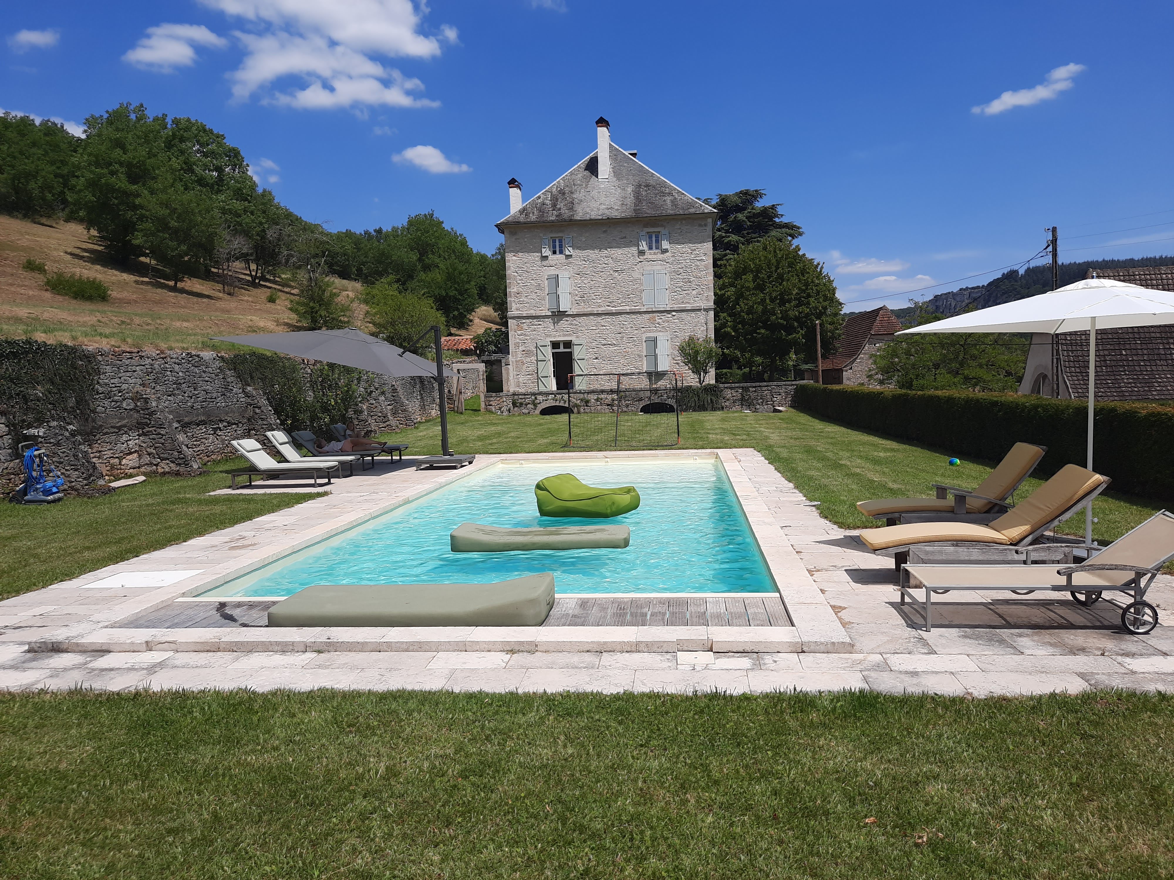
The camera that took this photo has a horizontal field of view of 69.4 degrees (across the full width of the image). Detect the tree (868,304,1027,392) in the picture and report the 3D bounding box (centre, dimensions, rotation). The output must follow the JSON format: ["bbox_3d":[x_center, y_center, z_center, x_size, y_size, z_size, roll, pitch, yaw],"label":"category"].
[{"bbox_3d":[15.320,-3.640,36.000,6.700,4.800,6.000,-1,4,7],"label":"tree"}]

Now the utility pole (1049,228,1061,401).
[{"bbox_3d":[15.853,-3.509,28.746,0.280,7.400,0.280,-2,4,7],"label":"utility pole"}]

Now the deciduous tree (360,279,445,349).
[{"bbox_3d":[-9.810,-6.500,45.000,4.400,4.200,4.200,-1,4,7],"label":"deciduous tree"}]

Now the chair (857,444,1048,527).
[{"bbox_3d":[3.793,0.528,8.924,1.773,0.968,0.718,-1,4,7],"label":"chair"}]

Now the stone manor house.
[{"bbox_3d":[1.640,-11.192,53.199,12.259,15.780,13.000,-2,4,5],"label":"stone manor house"}]

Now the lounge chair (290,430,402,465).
[{"bbox_3d":[-5.464,0.232,18.571,1.858,0.871,0.660,-2,4,2],"label":"lounge chair"}]

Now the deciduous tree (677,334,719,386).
[{"bbox_3d":[5.960,-4.236,45.432,2.213,2.707,2.200,-2,4,7],"label":"deciduous tree"}]

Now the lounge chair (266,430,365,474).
[{"bbox_3d":[-5.223,0.263,16.359,1.784,0.913,0.685,-1,4,7],"label":"lounge chair"}]

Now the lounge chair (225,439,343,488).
[{"bbox_3d":[-5.603,0.426,15.730,1.842,0.871,0.660,-2,4,3],"label":"lounge chair"}]

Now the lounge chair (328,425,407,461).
[{"bbox_3d":[-4.885,0.065,19.176,1.707,0.892,0.674,-1,4,7],"label":"lounge chair"}]

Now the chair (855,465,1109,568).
[{"bbox_3d":[3.211,0.705,7.028,1.827,0.913,0.718,-1,4,7],"label":"chair"}]

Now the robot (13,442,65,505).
[{"bbox_3d":[-9.359,0.561,14.478,0.540,0.990,0.470,-1,4,11],"label":"robot"}]

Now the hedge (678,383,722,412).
[{"bbox_3d":[5.852,-2.212,43.872,2.241,1.505,1.300,-2,4,7],"label":"hedge"}]

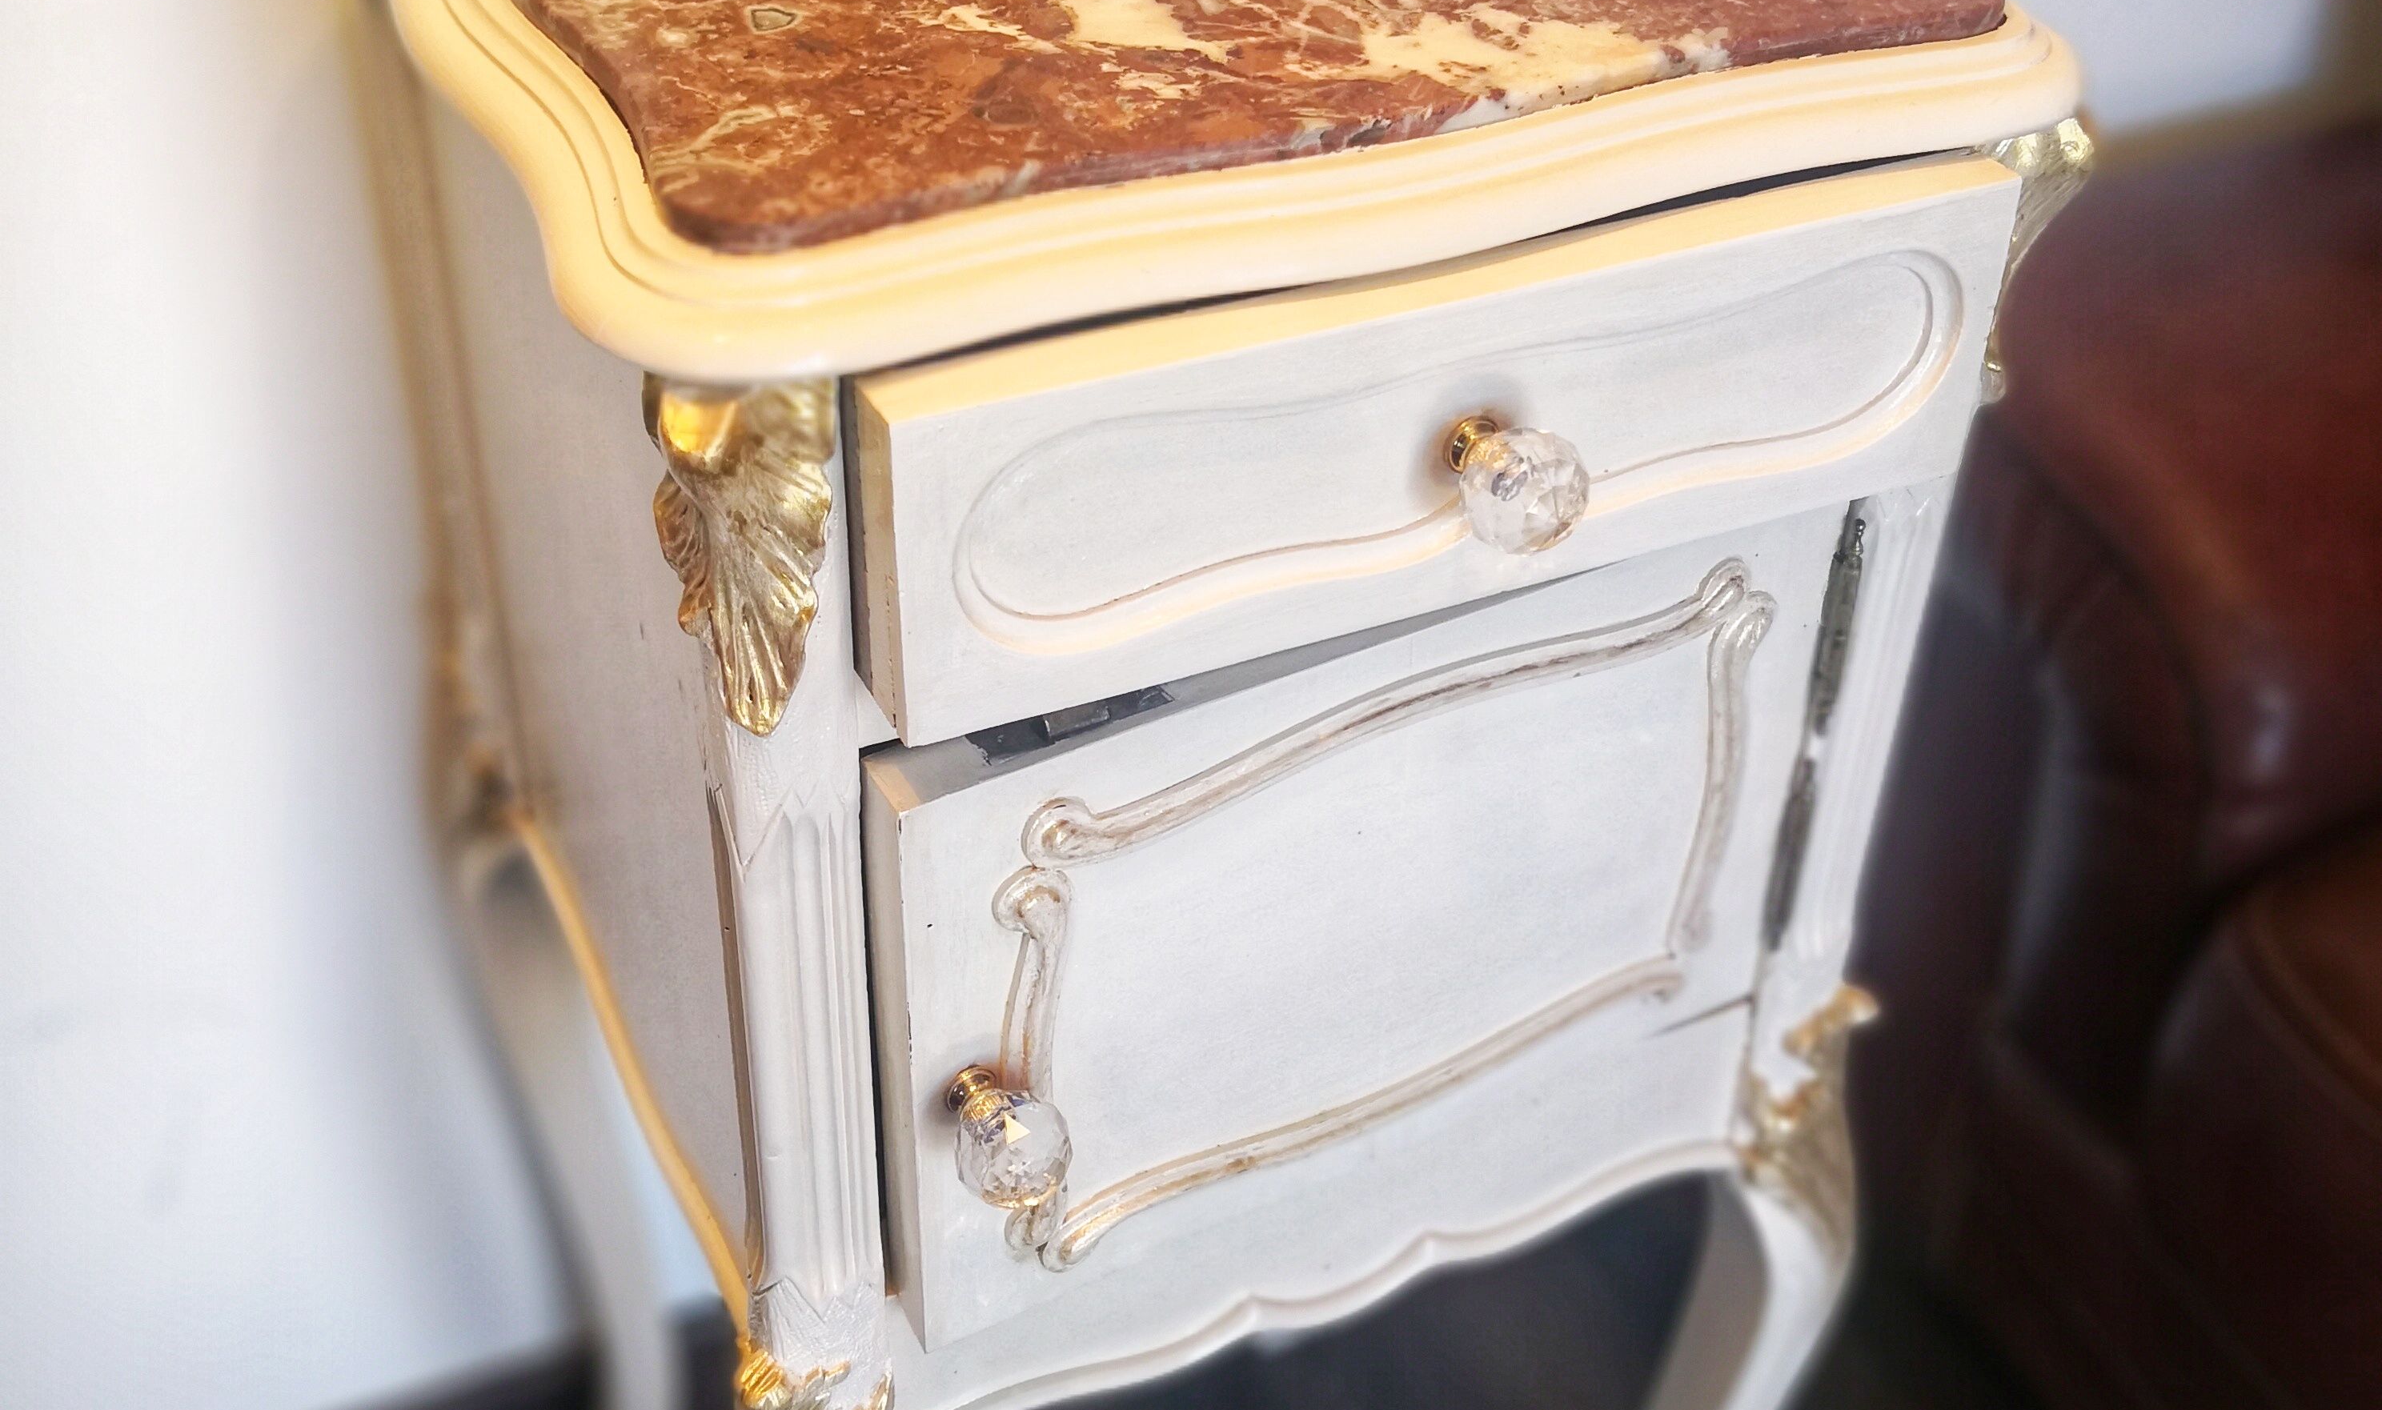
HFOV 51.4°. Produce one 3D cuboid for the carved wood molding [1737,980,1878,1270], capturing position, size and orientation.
[{"bbox_3d":[0.207,0.144,0.828,0.038,0.107,0.038,14,38,15],"label":"carved wood molding"}]

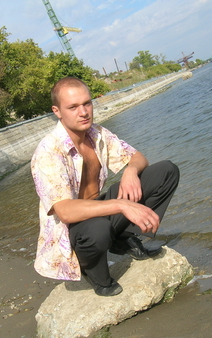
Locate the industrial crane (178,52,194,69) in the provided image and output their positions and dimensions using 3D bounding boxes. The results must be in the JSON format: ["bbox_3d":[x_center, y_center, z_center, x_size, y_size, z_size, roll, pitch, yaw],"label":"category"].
[{"bbox_3d":[55.943,-76.063,310.000,13.000,12.500,7.000,-24,7,0],"label":"industrial crane"}]

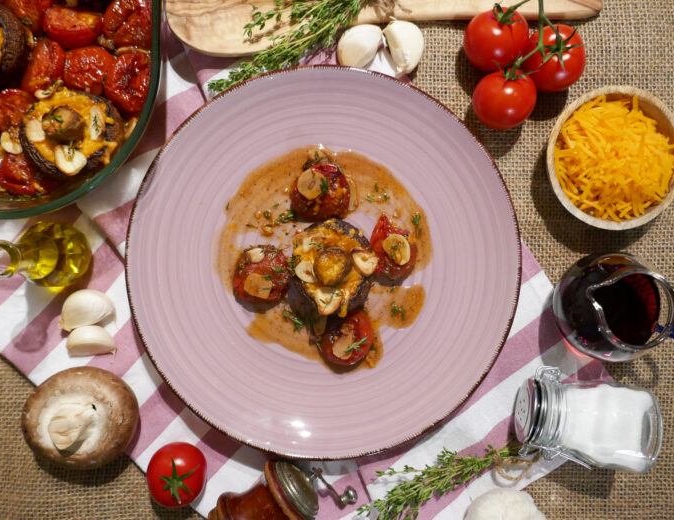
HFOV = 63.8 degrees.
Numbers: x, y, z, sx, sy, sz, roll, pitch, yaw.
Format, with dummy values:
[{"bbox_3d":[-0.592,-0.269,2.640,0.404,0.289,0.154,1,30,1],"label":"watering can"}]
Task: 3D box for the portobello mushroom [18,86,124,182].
[{"bbox_3d":[-0.176,-0.085,0.367,0.063,0.039,0.062,0,90,0],"label":"portobello mushroom"}]

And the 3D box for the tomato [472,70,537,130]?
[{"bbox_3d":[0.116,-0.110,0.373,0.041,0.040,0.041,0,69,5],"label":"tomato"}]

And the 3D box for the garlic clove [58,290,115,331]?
[{"bbox_3d":[-0.173,0.035,0.377,0.035,0.024,0.027,-11,89,0],"label":"garlic clove"}]

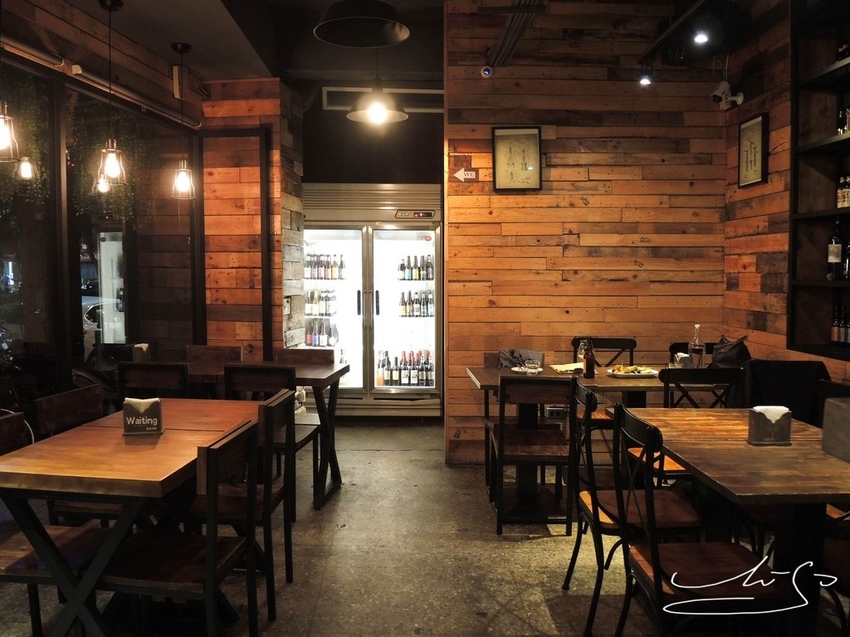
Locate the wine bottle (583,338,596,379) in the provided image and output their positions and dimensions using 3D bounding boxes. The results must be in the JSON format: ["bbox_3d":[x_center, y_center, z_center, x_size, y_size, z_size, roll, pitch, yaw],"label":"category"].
[{"bbox_3d":[0.943,0.225,3.934,0.062,0.219,0.062,0,4,-3],"label":"wine bottle"}]

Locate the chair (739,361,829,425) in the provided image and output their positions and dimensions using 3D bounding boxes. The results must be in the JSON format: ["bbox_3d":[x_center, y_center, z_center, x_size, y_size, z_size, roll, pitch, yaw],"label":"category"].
[{"bbox_3d":[1.752,0.632,3.552,0.440,0.900,0.480,0,4,-2],"label":"chair"}]

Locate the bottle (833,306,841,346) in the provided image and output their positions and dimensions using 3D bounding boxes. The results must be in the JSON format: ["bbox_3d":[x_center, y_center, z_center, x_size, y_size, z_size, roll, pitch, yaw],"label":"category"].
[{"bbox_3d":[2.095,0.038,3.500,0.060,0.199,0.060,0,4,-3],"label":"bottle"}]

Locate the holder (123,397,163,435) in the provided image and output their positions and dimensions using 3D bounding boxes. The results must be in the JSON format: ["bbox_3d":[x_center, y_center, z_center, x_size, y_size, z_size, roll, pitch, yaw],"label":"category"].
[{"bbox_3d":[-1.047,0.362,2.575,0.142,0.134,0.075,-1,4,-11],"label":"holder"}]

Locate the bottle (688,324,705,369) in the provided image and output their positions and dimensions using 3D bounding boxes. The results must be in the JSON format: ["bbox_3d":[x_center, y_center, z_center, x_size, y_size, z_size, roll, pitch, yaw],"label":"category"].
[{"bbox_3d":[1.596,0.183,4.019,0.092,0.292,0.092,0,4,-3],"label":"bottle"}]

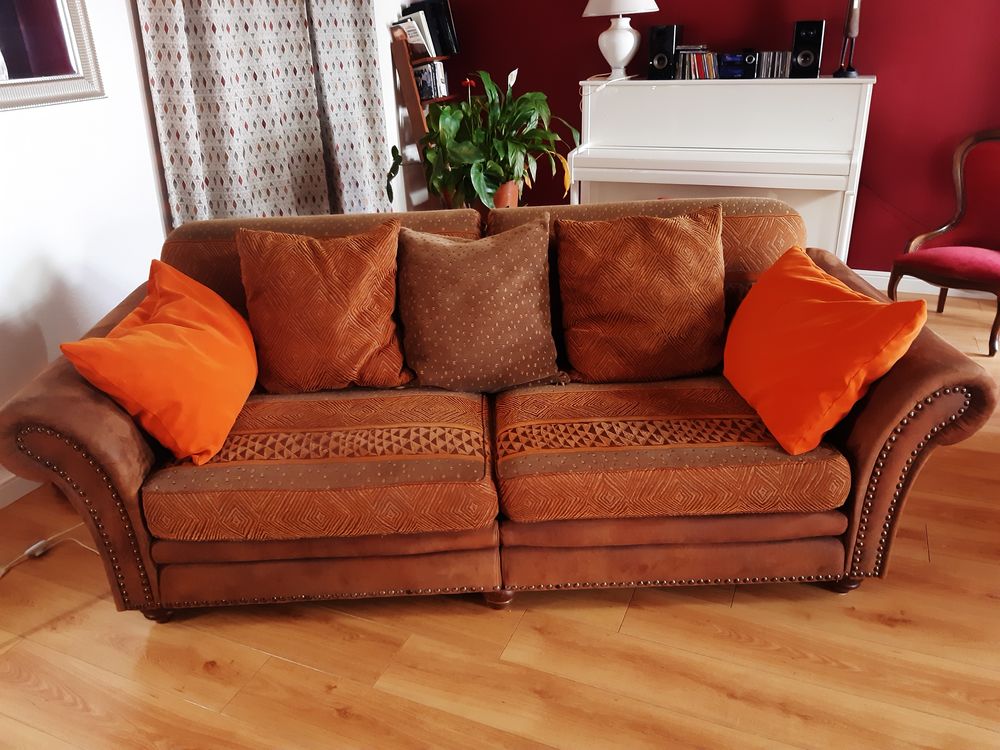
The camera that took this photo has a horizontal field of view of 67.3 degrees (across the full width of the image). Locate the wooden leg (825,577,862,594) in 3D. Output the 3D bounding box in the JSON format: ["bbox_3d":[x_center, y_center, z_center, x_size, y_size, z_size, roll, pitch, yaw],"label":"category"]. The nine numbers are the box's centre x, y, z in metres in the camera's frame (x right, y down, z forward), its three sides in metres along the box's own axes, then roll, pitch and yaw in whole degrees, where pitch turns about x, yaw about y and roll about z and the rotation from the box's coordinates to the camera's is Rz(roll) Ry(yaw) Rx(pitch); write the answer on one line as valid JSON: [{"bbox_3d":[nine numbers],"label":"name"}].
[{"bbox_3d":[0.942,0.556,2.066,0.078,0.065,0.078,-2,24,0],"label":"wooden leg"}]

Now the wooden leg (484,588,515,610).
[{"bbox_3d":[0.000,0.594,2.064,0.078,0.065,0.078,-2,24,0],"label":"wooden leg"}]

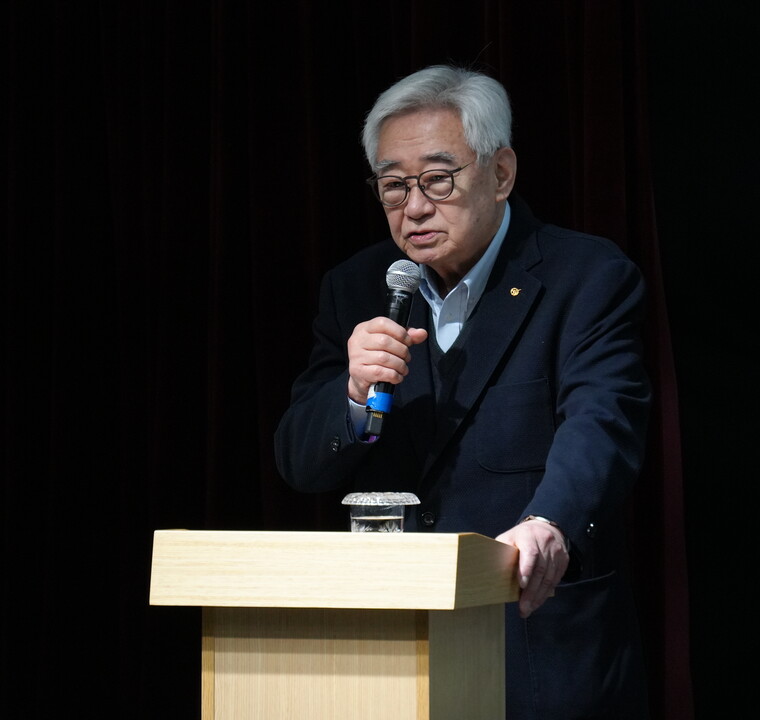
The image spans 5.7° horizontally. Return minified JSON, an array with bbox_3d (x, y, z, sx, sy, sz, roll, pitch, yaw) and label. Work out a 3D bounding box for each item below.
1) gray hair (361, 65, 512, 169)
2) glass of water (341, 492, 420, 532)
[{"bbox_3d":[0.078,-0.305,10.370,0.185,0.175,0.215,-8,8,34],"label":"gray hair"},{"bbox_3d":[0.002,0.223,10.101,0.105,0.094,0.105,0,1,0],"label":"glass of water"}]

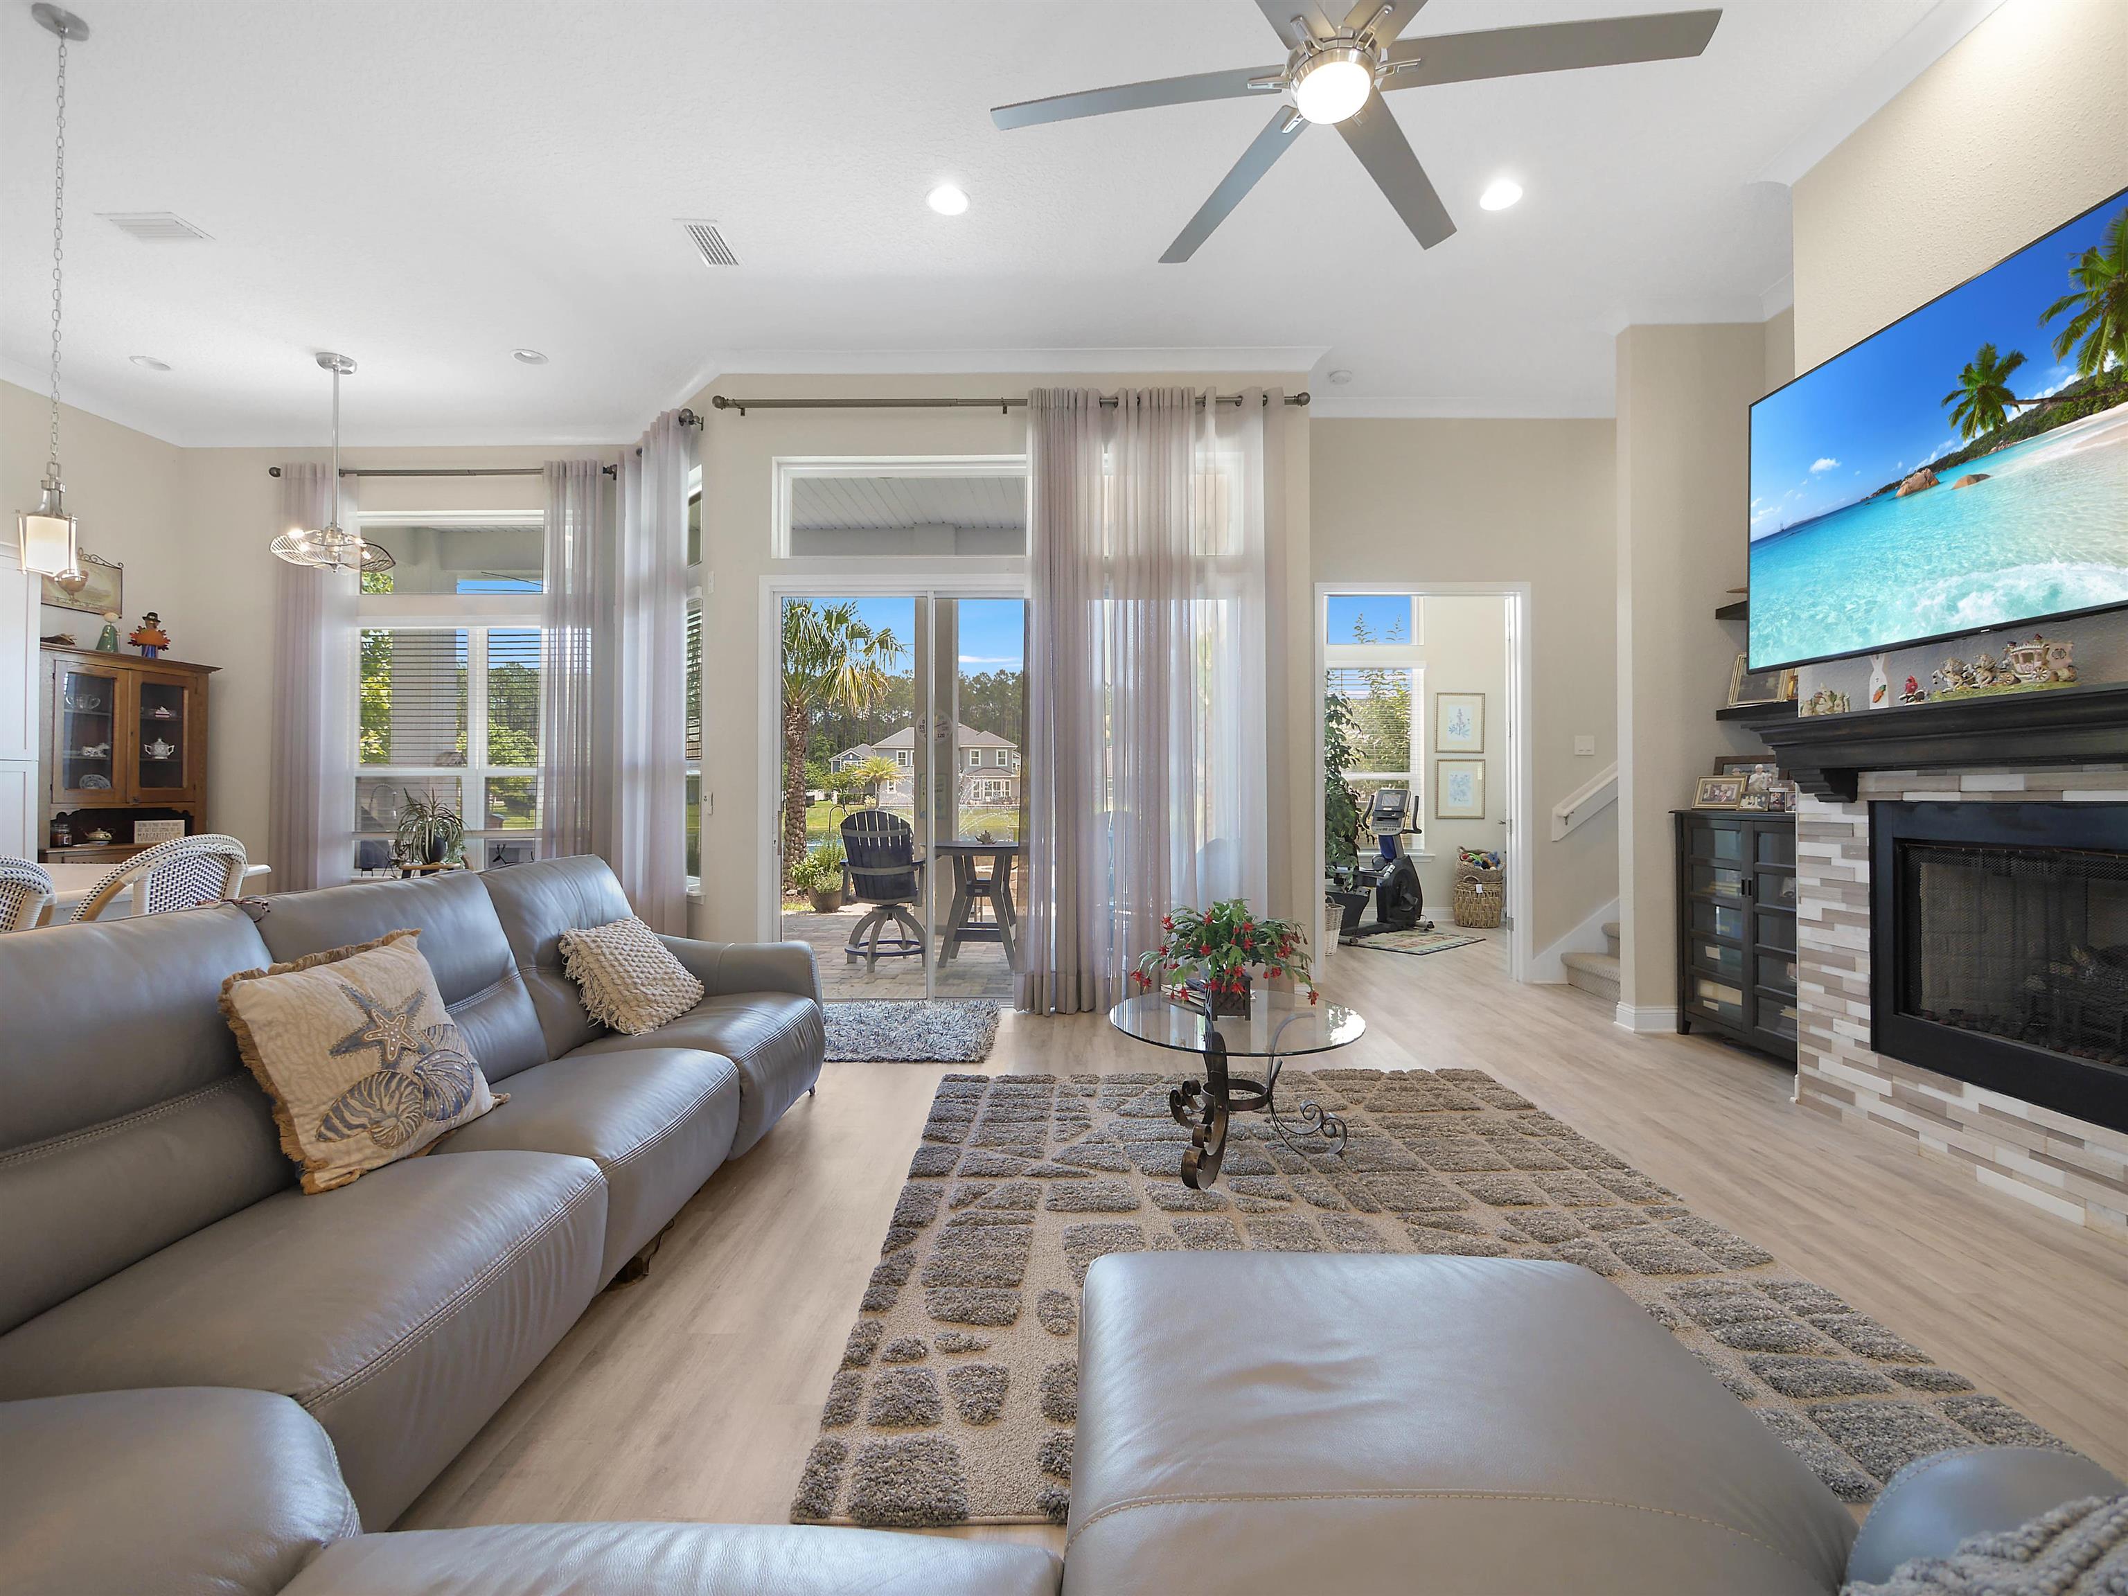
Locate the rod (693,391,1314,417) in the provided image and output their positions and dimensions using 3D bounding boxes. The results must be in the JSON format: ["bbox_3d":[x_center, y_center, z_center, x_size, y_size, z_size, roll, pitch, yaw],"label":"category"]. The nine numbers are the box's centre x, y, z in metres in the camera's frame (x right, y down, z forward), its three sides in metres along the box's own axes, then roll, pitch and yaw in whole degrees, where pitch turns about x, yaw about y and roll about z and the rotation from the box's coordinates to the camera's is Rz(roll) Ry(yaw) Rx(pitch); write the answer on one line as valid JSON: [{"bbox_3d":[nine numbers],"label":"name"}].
[{"bbox_3d":[-0.309,-2.197,4.816,3.351,0.100,0.130,0,0,1],"label":"rod"}]

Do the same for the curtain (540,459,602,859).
[{"bbox_3d":[-3.320,-0.550,5.820,0.470,3.480,0.130,0,0,1],"label":"curtain"}]

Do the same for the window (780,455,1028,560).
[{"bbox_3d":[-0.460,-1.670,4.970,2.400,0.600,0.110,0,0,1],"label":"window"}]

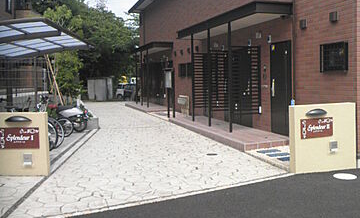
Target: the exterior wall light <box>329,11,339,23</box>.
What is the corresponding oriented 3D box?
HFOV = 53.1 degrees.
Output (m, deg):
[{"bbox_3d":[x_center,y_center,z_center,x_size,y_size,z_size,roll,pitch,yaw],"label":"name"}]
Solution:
[{"bbox_3d":[2.822,-1.676,6.603,0.080,0.190,0.180,-3,5,-18],"label":"exterior wall light"}]

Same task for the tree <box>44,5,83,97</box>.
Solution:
[{"bbox_3d":[-4.460,-1.900,13.800,1.500,4.110,1.450,-3,5,-18],"label":"tree"}]

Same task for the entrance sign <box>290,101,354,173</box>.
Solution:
[{"bbox_3d":[2.419,0.477,6.079,1.220,1.100,0.160,-3,5,-18],"label":"entrance sign"}]

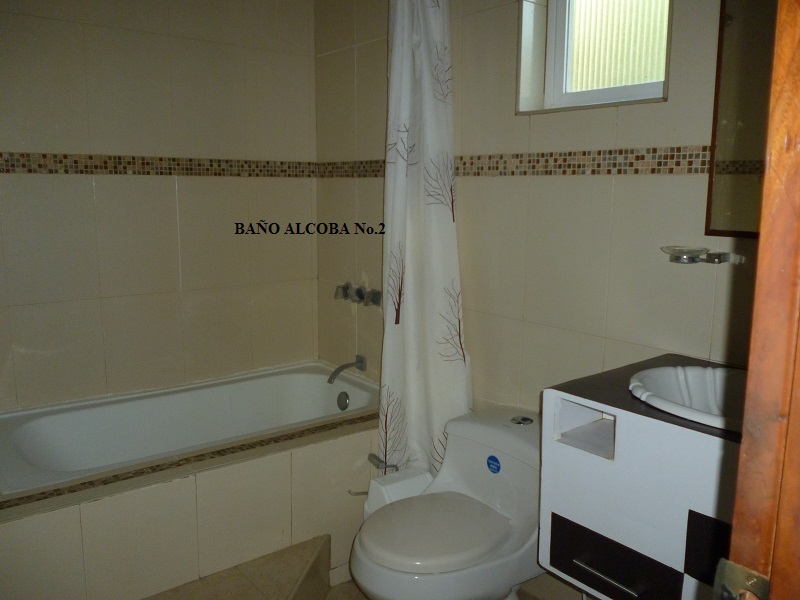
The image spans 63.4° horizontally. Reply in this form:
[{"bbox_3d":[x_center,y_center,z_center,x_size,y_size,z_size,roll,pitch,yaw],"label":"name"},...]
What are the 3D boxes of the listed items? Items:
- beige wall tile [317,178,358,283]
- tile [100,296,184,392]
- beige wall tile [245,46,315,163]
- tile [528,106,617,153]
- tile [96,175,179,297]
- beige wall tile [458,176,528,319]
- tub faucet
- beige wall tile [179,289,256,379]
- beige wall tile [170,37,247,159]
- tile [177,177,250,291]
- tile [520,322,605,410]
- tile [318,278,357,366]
[{"bbox_3d":[-0.273,-0.301,2.818,0.012,0.448,0.312,-7,13,-39],"label":"beige wall tile"},{"bbox_3d":[-1.001,0.169,2.547,0.300,0.390,0.010,-7,12,-38],"label":"tile"},{"bbox_3d":[-0.522,-0.824,2.773,0.302,0.455,0.012,-7,12,-36],"label":"beige wall tile"},{"bbox_3d":[0.502,-0.490,1.882,0.012,0.115,0.302,-8,13,-39],"label":"tile"},{"bbox_3d":[-0.998,-0.247,2.475,0.300,0.450,0.010,-7,12,-38],"label":"tile"},{"bbox_3d":[0.299,-0.176,2.133,0.010,0.450,0.300,-7,12,-38],"label":"beige wall tile"},{"bbox_3d":[-0.227,0.293,2.736,0.160,0.100,0.060,-7,12,-38],"label":"tub faucet"},{"bbox_3d":[-0.771,0.152,2.757,0.302,0.411,0.012,-7,12,-36],"label":"beige wall tile"},{"bbox_3d":[-0.763,-0.795,2.593,0.302,0.455,0.012,-7,12,-36],"label":"beige wall tile"},{"bbox_3d":[-0.754,-0.274,2.637,0.300,0.448,0.012,-7,13,-39],"label":"tile"},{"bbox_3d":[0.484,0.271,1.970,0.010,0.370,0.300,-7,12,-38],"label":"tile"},{"bbox_3d":[-0.279,0.127,2.929,0.012,0.411,0.303,-8,13,-39],"label":"tile"}]

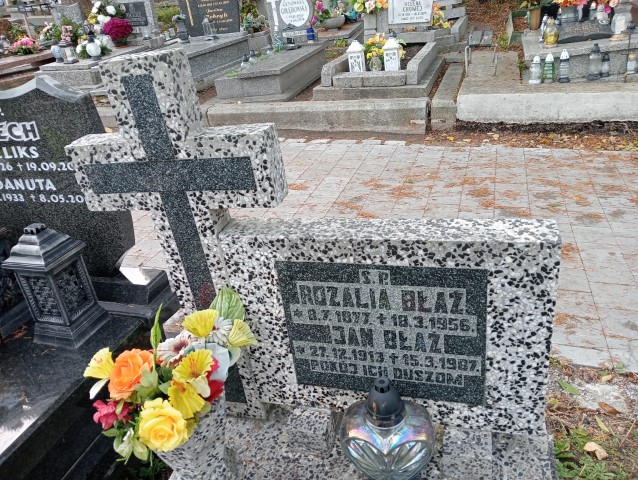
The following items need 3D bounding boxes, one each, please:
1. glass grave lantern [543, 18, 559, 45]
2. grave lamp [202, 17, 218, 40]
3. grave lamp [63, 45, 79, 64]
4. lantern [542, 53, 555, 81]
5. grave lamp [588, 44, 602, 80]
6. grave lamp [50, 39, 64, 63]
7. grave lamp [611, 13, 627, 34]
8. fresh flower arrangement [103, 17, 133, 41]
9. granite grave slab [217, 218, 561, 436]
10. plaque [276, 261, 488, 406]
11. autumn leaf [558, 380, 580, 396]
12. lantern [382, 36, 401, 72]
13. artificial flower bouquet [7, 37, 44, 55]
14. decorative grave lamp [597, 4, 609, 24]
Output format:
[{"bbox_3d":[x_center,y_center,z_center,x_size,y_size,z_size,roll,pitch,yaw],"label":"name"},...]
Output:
[{"bbox_3d":[2.308,-2.079,5.150,0.145,0.285,0.145,2,29,18],"label":"glass grave lantern"},{"bbox_3d":[-1.575,-3.071,7.500,0.200,0.330,0.200,2,29,18],"label":"grave lamp"},{"bbox_3d":[-3.173,-2.399,6.596,0.135,0.250,0.135,2,27,18],"label":"grave lamp"},{"bbox_3d":[2.142,-1.603,4.800,0.115,0.265,0.115,2,29,18],"label":"lantern"},{"bbox_3d":[2.542,-1.645,4.751,0.112,0.320,0.112,2,27,18],"label":"grave lamp"},{"bbox_3d":[-3.363,-2.440,6.639,0.125,0.280,0.125,2,27,18],"label":"grave lamp"},{"bbox_3d":[3.044,-2.200,5.250,0.155,0.225,0.155,2,29,18],"label":"grave lamp"},{"bbox_3d":[-2.879,-3.008,7.400,0.360,0.330,0.360,2,27,18],"label":"fresh flower arrangement"},{"bbox_3d":[0.160,0.204,1.239,0.730,0.519,0.089,1,29,18],"label":"granite grave slab"},{"bbox_3d":[0.134,0.195,1.101,0.426,0.334,0.020,1,27,19],"label":"plaque"},{"bbox_3d":[0.808,0.471,1.664,0.030,0.012,0.078,-19,28,-24],"label":"autumn leaf"},{"bbox_3d":[0.716,-1.820,5.050,0.142,0.325,0.142,2,27,18],"label":"lantern"},{"bbox_3d":[-4.390,-2.899,7.700,0.500,0.260,0.400,2,29,18],"label":"artificial flower bouquet"},{"bbox_3d":[3.210,-2.554,5.850,0.130,0.220,0.130,2,29,18],"label":"decorative grave lamp"}]

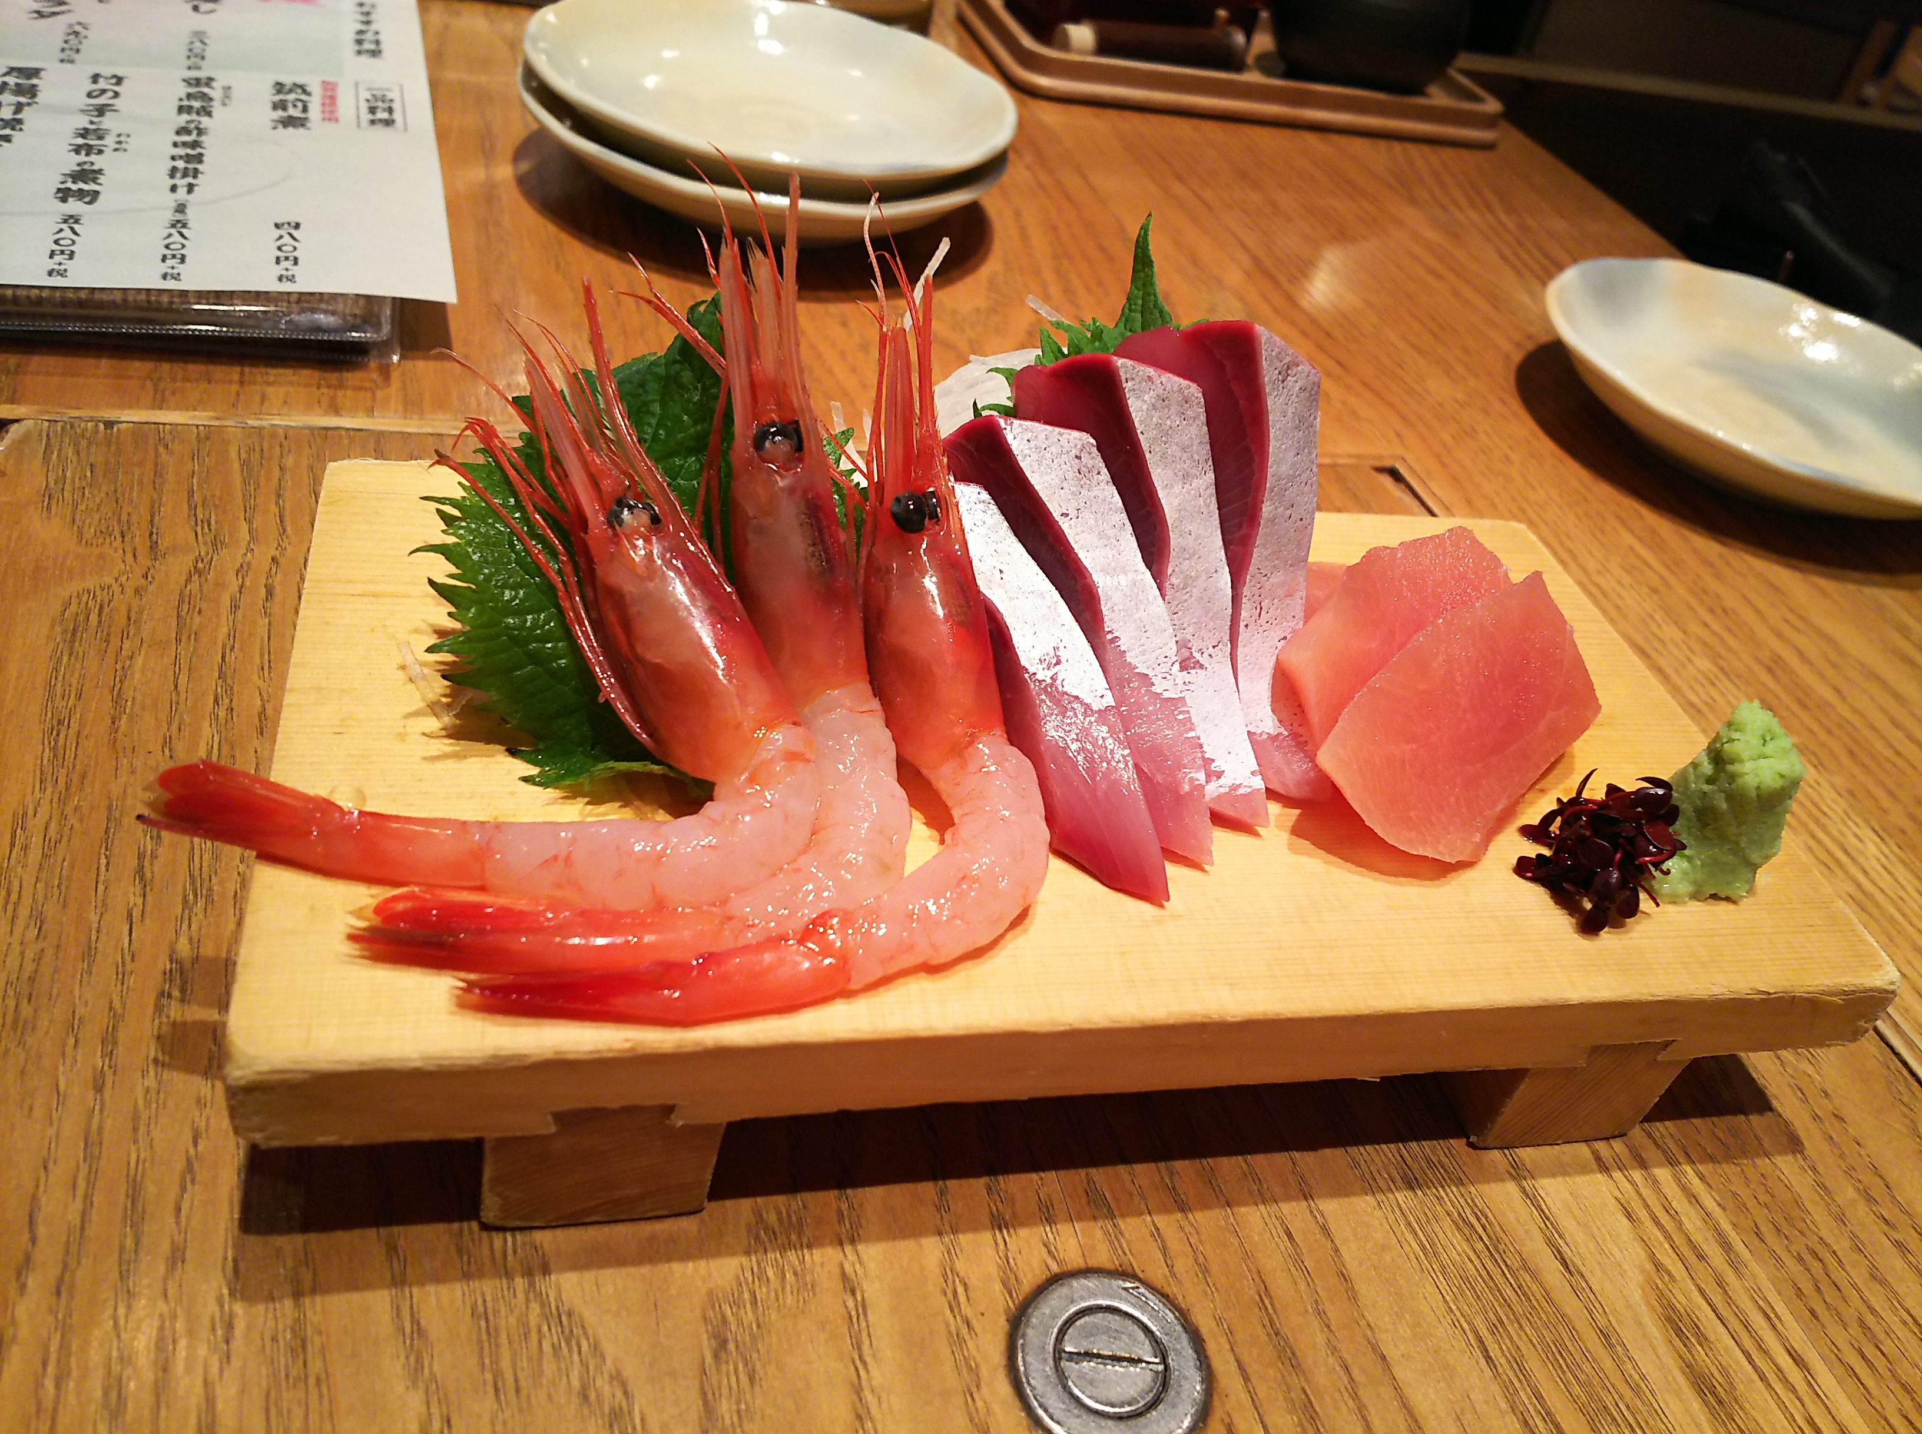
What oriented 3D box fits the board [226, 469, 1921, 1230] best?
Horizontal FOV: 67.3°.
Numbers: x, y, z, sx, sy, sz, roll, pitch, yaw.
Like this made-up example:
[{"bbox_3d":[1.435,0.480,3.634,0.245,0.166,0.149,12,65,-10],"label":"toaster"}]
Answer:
[{"bbox_3d":[0.017,0.014,0.253,0.245,0.040,0.125,1,43,-16],"label":"board"}]

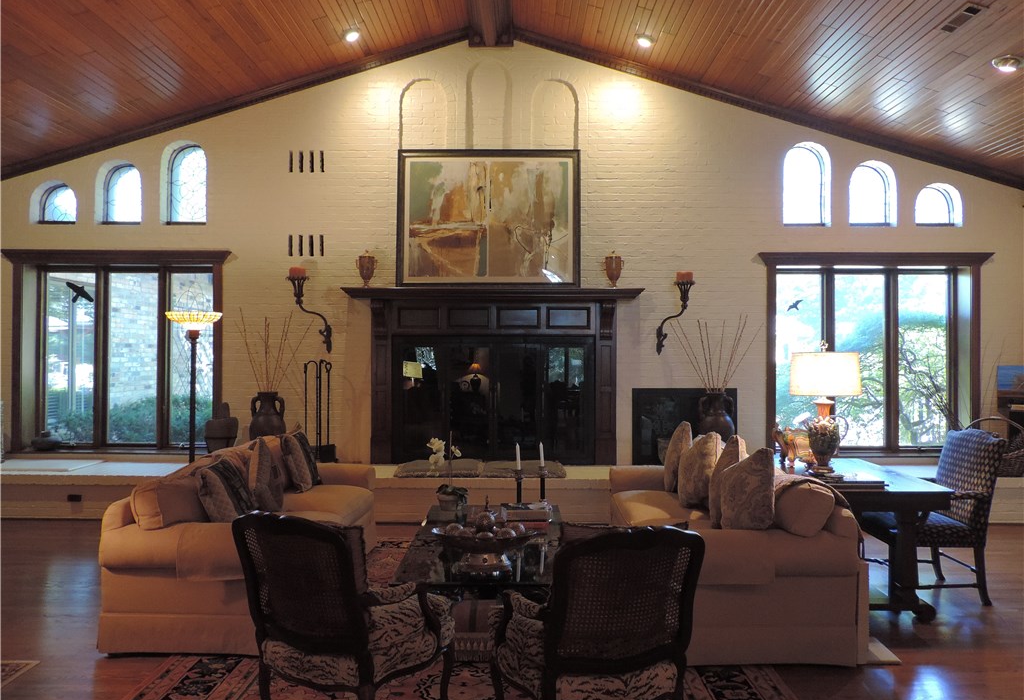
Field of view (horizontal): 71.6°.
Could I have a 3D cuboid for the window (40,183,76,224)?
[{"bbox_3d":[-4.637,-1.511,7.300,0.420,0.430,0.080,0,-1,1],"label":"window"}]

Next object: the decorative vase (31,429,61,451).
[{"bbox_3d":[-4.740,0.922,7.230,0.316,0.224,0.260,0,-1,1],"label":"decorative vase"}]

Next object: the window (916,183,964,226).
[{"bbox_3d":[4.146,-1.413,6.987,0.458,0.428,0.150,0,0,1],"label":"window"}]

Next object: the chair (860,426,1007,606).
[{"bbox_3d":[2.573,1.012,4.473,0.670,1.020,0.570,0,0,-2],"label":"chair"}]

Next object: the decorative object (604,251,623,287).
[{"bbox_3d":[0.976,-0.757,6.761,0.200,0.353,0.165,0,0,1],"label":"decorative object"}]

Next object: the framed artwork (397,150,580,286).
[{"bbox_3d":[-0.234,-1.316,7.080,1.825,1.376,0.060,0,-3,1],"label":"framed artwork"}]

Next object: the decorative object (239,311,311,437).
[{"bbox_3d":[-2.297,0.373,6.880,0.698,1.512,0.500,0,-1,1],"label":"decorative object"}]

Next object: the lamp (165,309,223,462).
[{"bbox_3d":[-2.530,0.588,5.627,0.459,1.827,0.459,0,0,1],"label":"lamp"}]

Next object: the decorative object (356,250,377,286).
[{"bbox_3d":[-1.387,-0.770,6.789,0.201,0.364,0.165,0,0,1],"label":"decorative object"}]

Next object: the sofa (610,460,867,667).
[{"bbox_3d":[1.220,1.085,4.482,0.927,0.860,2.150,0,0,1],"label":"sofa"}]

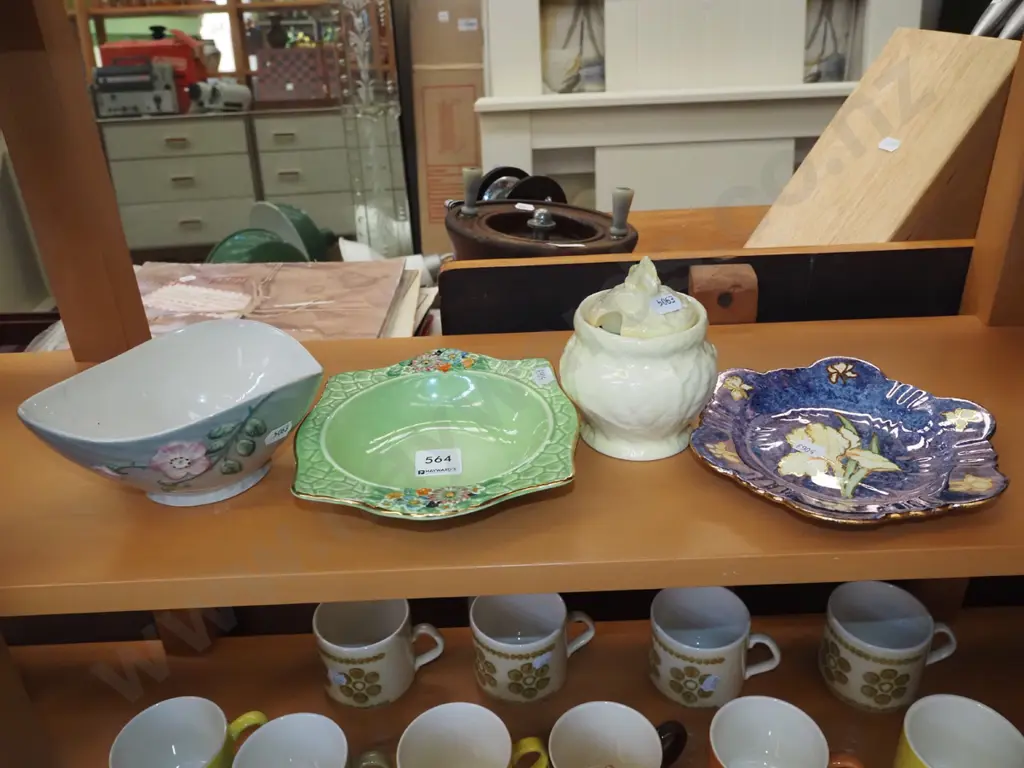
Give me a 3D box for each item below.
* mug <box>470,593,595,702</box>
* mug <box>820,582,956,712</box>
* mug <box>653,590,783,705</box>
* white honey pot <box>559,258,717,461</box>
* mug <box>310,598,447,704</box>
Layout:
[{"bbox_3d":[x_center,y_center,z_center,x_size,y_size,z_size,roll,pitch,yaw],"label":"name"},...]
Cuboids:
[{"bbox_3d":[0.019,0.218,0.755,0.108,0.071,0.082,-5,28,-5],"label":"mug"},{"bbox_3d":[0.312,0.218,0.735,0.108,0.071,0.082,-1,28,3],"label":"mug"},{"bbox_3d":[0.168,0.221,0.740,0.108,0.071,0.082,5,29,14],"label":"mug"},{"bbox_3d":[0.075,-0.021,0.521,0.091,0.112,0.091,-2,29,1],"label":"white honey pot"},{"bbox_3d":[-0.111,0.223,0.756,0.108,0.071,0.082,-1,28,3],"label":"mug"}]

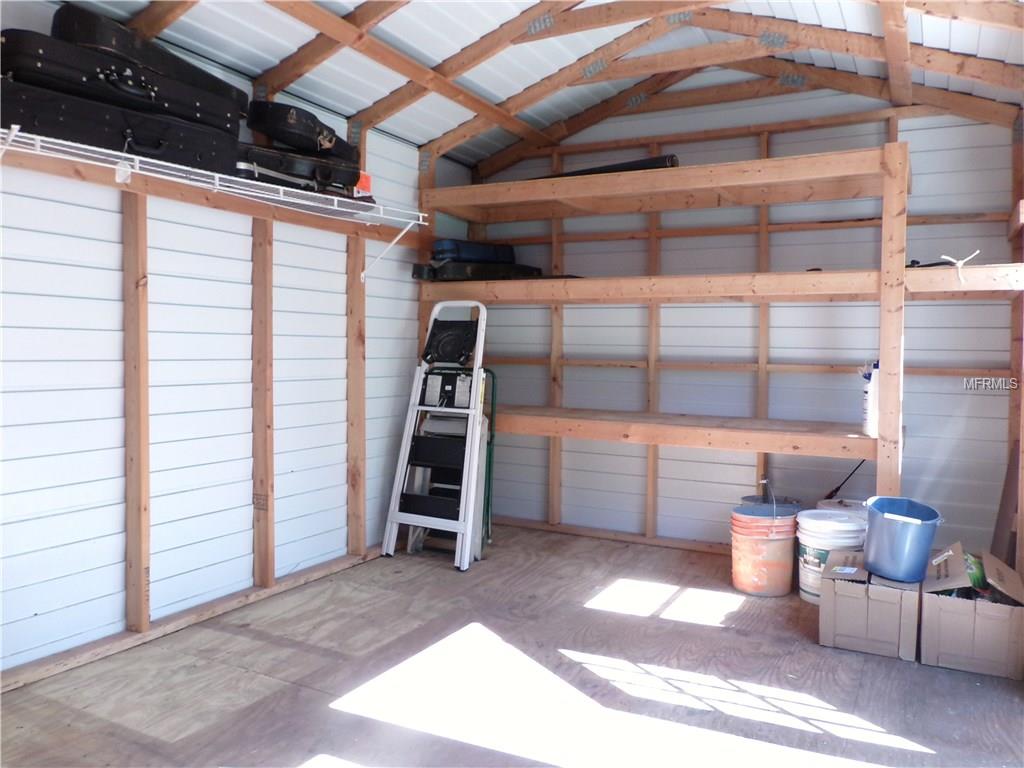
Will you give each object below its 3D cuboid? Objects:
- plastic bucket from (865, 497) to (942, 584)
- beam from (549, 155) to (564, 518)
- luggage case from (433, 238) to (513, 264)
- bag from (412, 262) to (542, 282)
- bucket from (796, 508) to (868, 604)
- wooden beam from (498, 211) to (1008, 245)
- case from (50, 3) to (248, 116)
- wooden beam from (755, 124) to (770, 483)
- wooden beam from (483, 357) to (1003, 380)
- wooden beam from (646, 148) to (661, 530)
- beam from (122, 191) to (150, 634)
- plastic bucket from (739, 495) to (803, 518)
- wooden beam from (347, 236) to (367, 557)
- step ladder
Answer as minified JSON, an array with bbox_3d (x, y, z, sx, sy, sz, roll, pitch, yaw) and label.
[{"bbox_3d":[1.487,0.592,2.933,0.285,0.270,0.270,9,5,29],"label":"plastic bucket"},{"bbox_3d":[0.266,-0.247,4.500,0.041,2.144,0.087,2,3,27],"label":"beam"},{"bbox_3d":[-0.213,-0.706,4.234,0.380,0.122,0.200,-1,3,-36],"label":"luggage case"},{"bbox_3d":[-0.199,-0.595,4.165,0.660,0.100,0.210,0,3,-11],"label":"bag"},{"bbox_3d":[1.413,0.778,3.399,0.315,0.370,0.315,2,2,29],"label":"bucket"},{"bbox_3d":[1.047,-0.796,4.068,2.653,0.042,0.080,2,3,27],"label":"wooden beam"},{"bbox_3d":[-1.224,-1.060,2.634,0.280,0.130,0.760,2,2,29],"label":"case"},{"bbox_3d":[1.301,-0.206,3.964,0.041,2.145,0.087,1,3,27],"label":"wooden beam"},{"bbox_3d":[1.080,-0.094,4.254,2.820,0.040,0.085,3,3,30],"label":"wooden beam"},{"bbox_3d":[0.787,-0.226,4.231,0.041,2.144,0.087,1,3,27],"label":"wooden beam"},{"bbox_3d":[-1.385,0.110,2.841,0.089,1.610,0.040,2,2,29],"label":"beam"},{"bbox_3d":[1.300,0.764,3.857,0.295,0.362,0.295,2,2,29],"label":"plastic bucket"},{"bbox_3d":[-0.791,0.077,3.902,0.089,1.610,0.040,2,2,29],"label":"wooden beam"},{"bbox_3d":[-0.363,0.235,4.075,0.540,1.380,0.130,2,-7,26],"label":"step ladder"}]

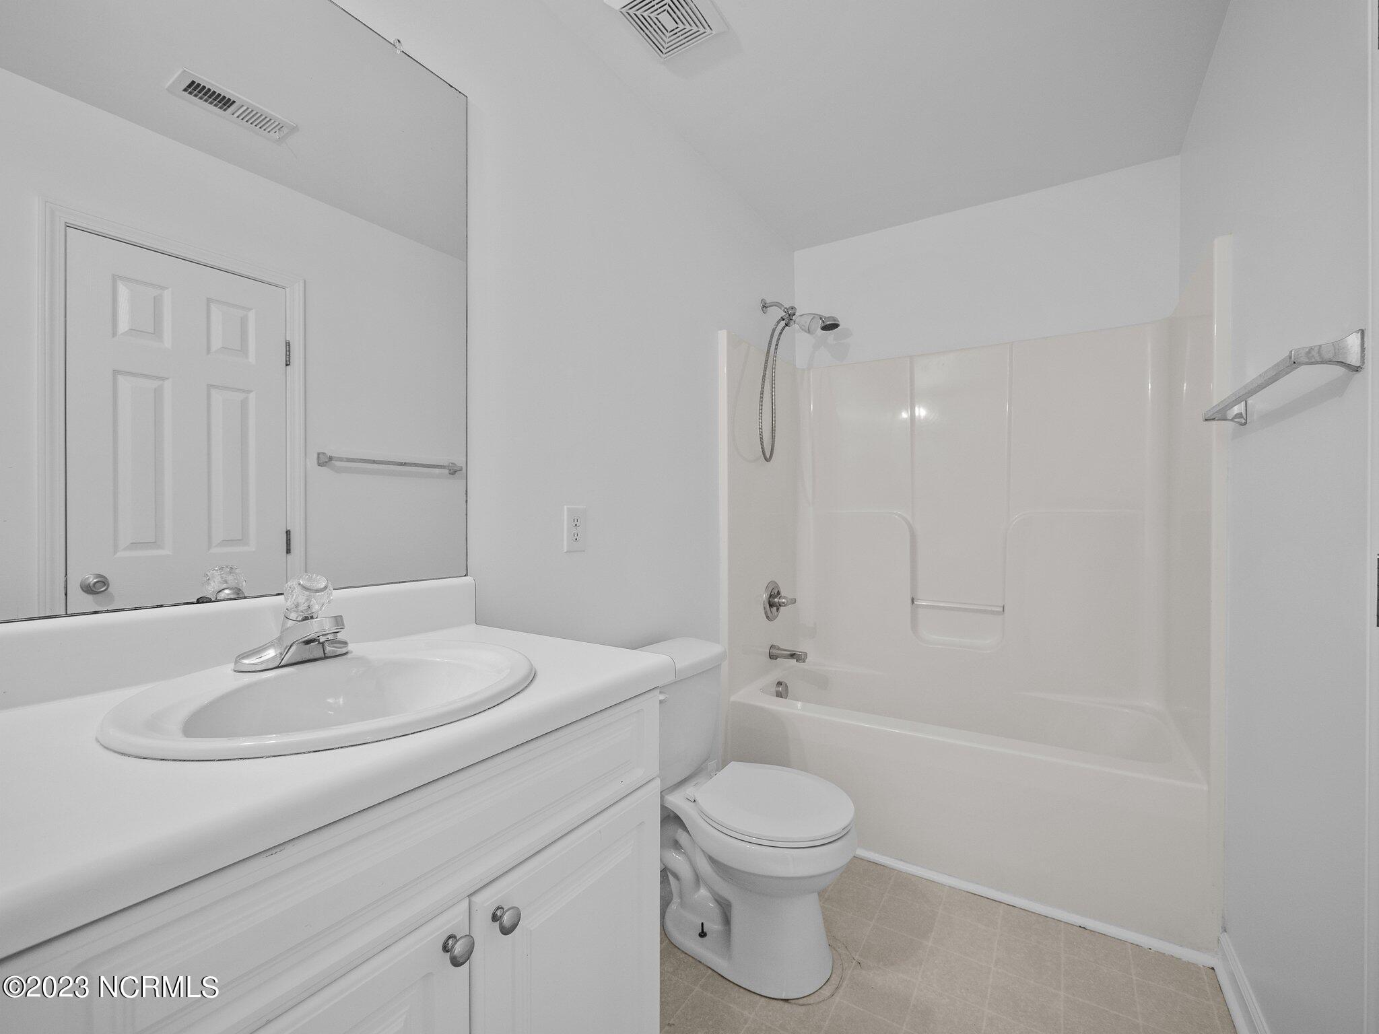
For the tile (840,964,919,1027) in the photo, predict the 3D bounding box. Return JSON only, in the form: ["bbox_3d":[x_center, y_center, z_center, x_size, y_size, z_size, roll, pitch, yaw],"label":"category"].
[{"bbox_3d":[0.464,1.163,1.363,0.151,0.008,0.154,0,0,33],"label":"tile"}]

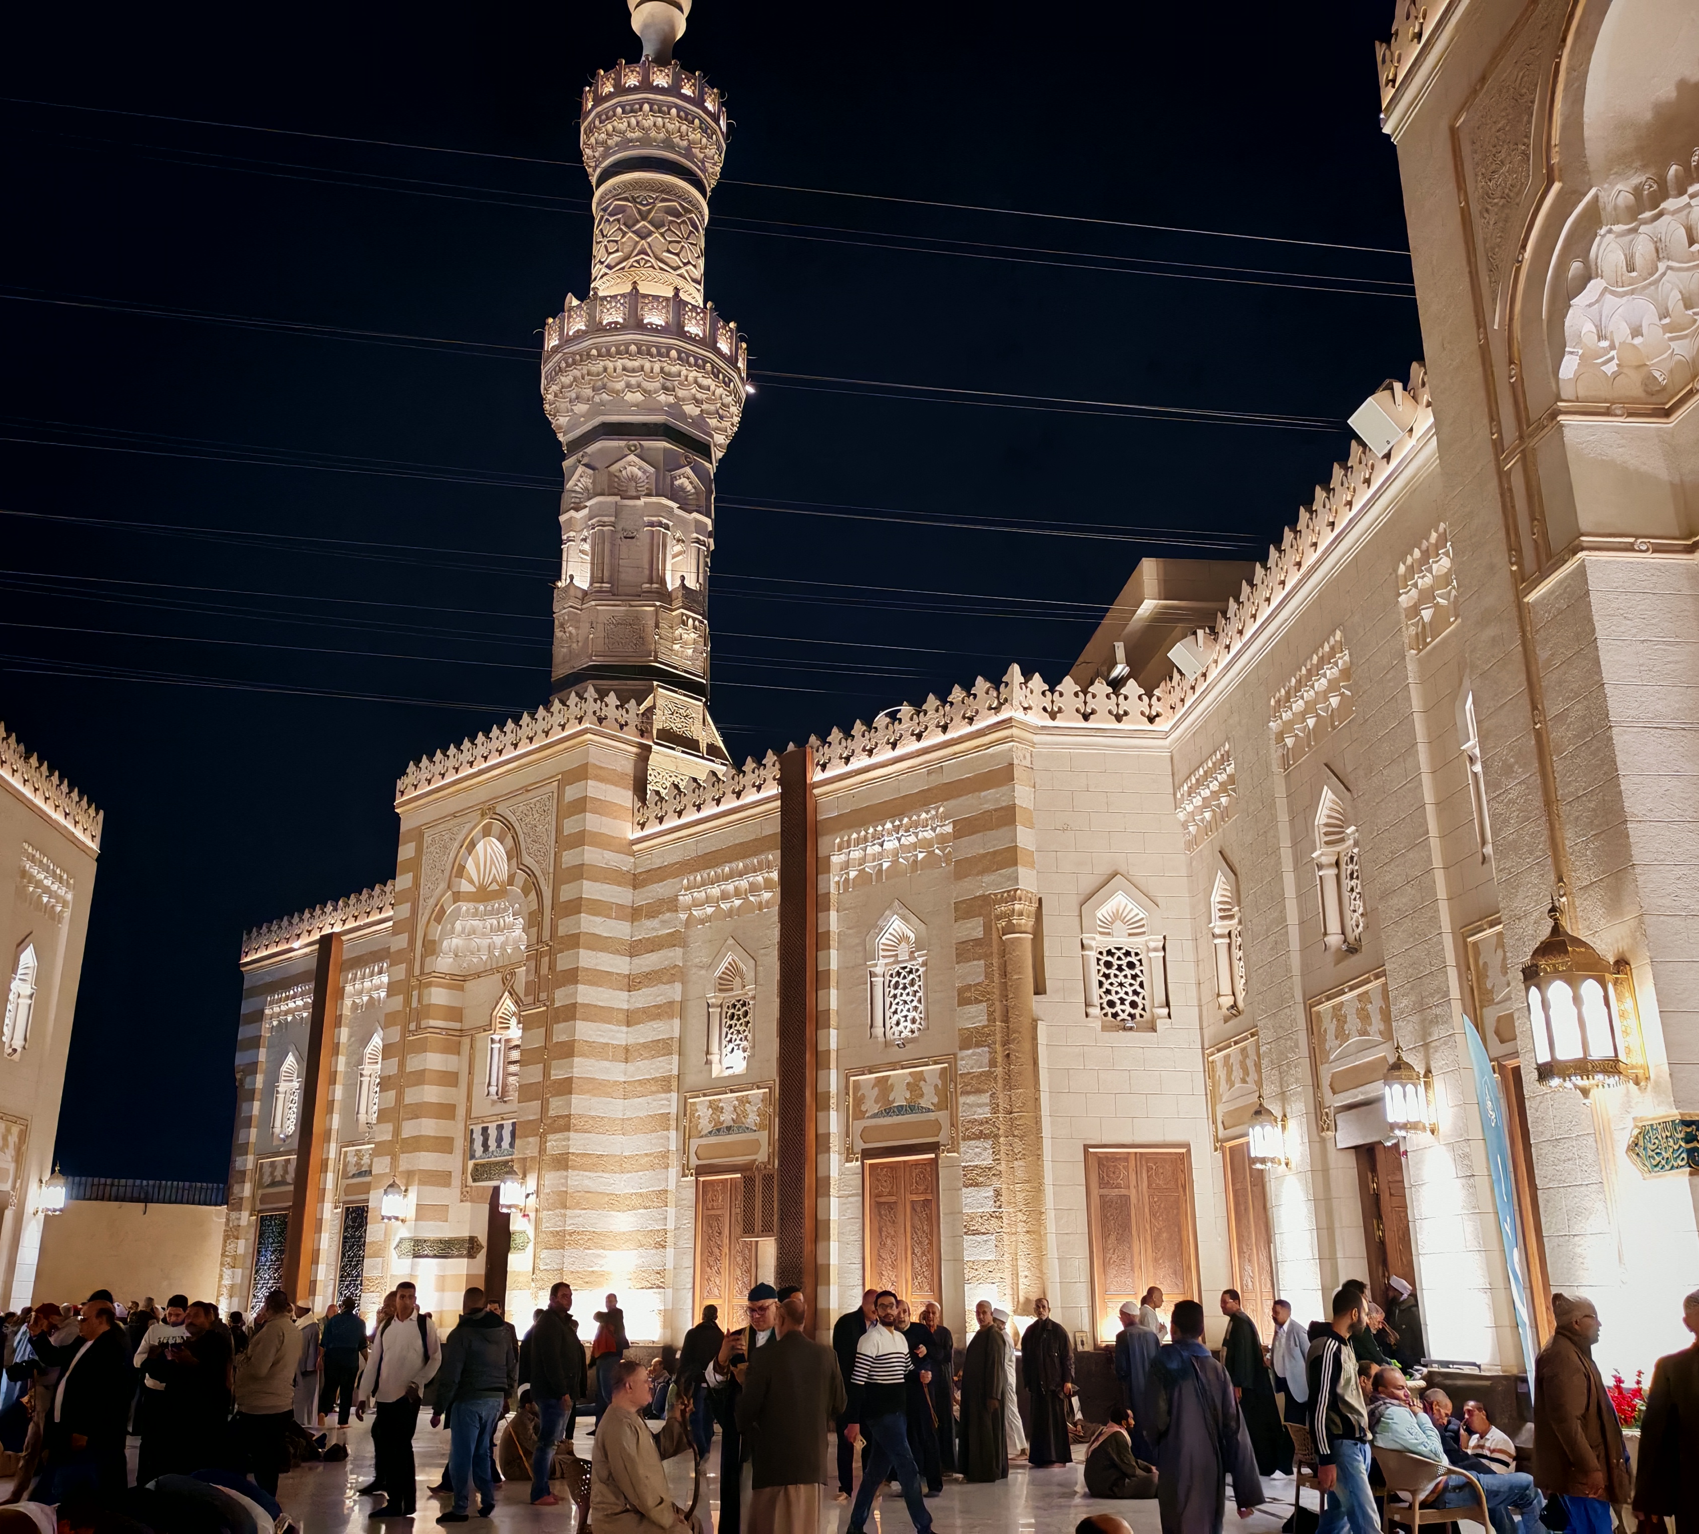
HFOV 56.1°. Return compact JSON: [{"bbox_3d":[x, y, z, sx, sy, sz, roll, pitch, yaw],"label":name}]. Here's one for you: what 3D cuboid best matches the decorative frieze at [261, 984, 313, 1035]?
[{"bbox_3d":[-12.479,5.334,35.326,2.227,0.800,0.253,-18,-25,42],"label":"decorative frieze"}]

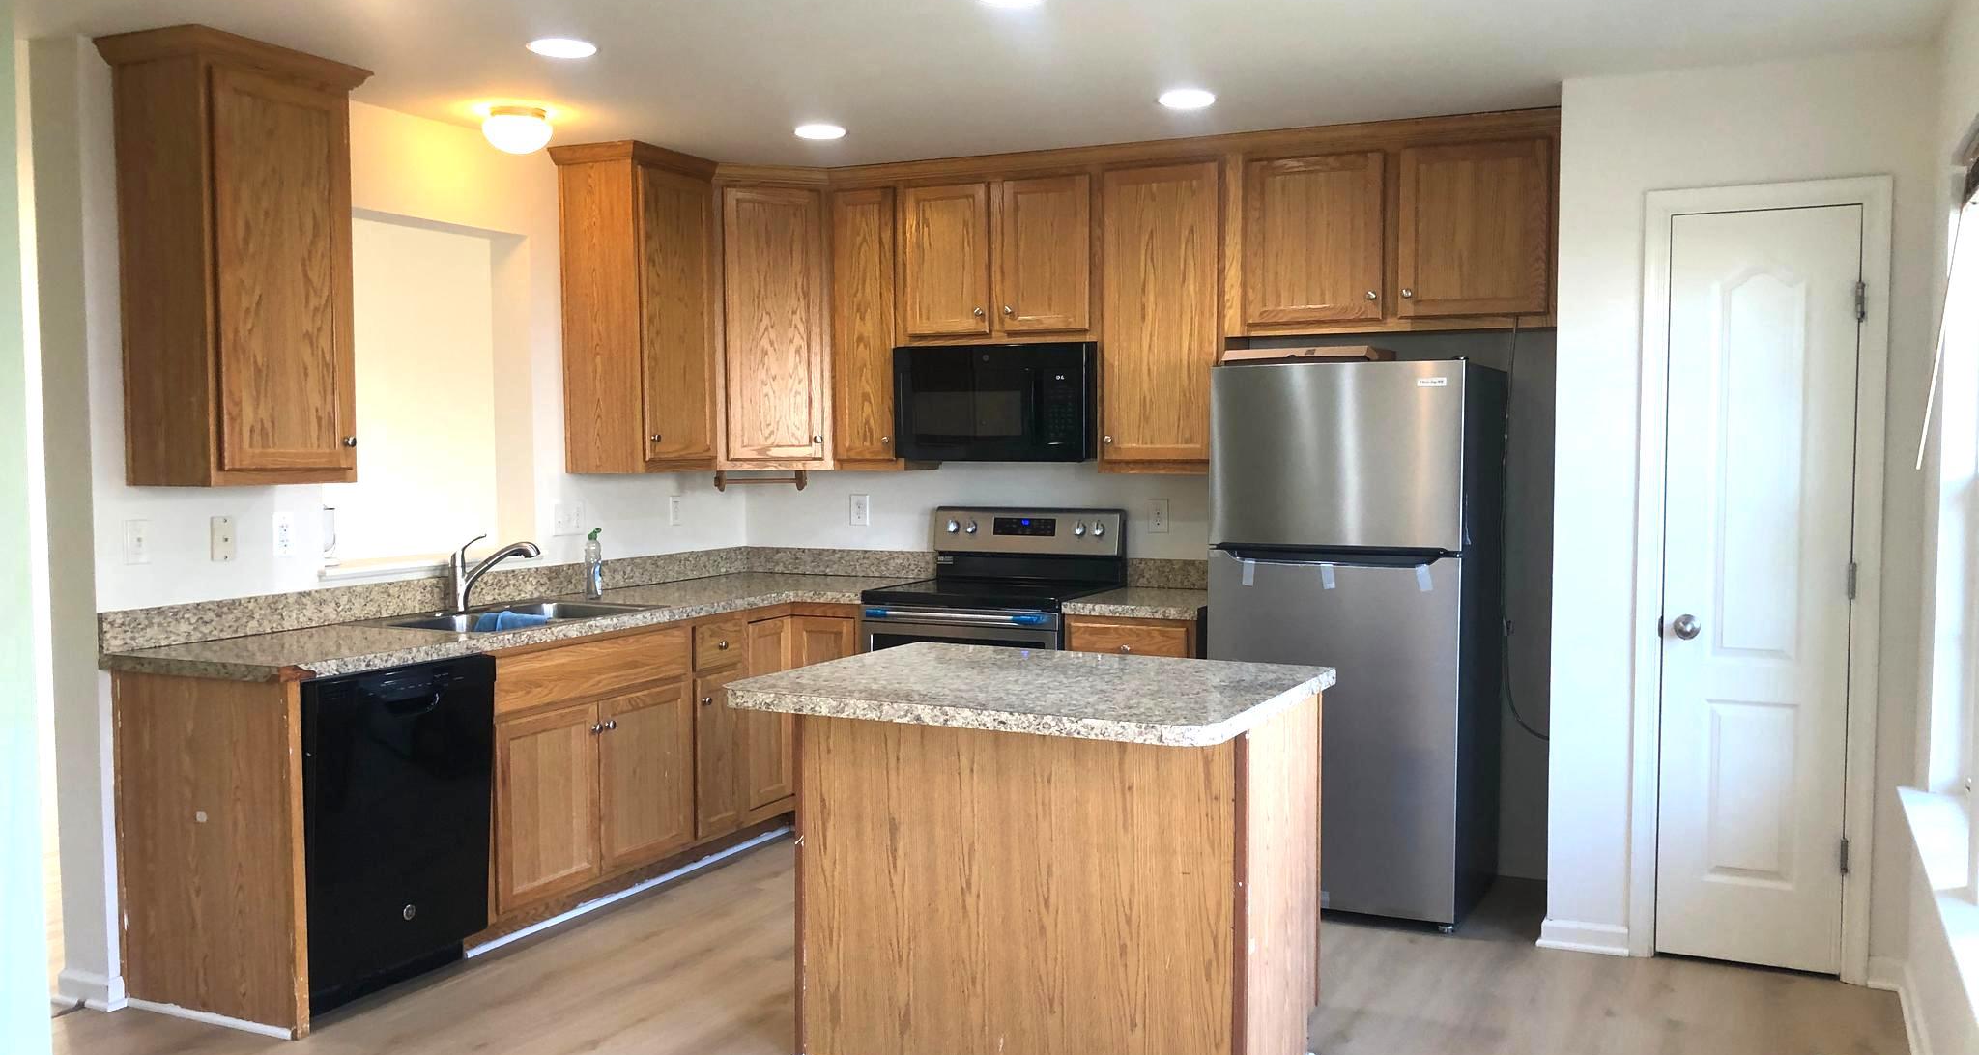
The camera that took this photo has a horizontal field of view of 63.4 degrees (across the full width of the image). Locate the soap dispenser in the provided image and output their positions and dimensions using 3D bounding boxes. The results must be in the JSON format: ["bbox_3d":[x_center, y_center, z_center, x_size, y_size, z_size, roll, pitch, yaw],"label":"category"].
[{"bbox_3d":[-1.355,0.124,5.490,0.055,0.237,0.070,1,3,24],"label":"soap dispenser"}]

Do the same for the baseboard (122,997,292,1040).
[{"bbox_3d":[-1.942,1.223,3.985,0.562,0.022,0.020,1,3,26],"label":"baseboard"}]

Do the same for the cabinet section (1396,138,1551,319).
[{"bbox_3d":[1.554,-0.918,5.065,0.455,0.540,0.320,1,3,26],"label":"cabinet section"}]

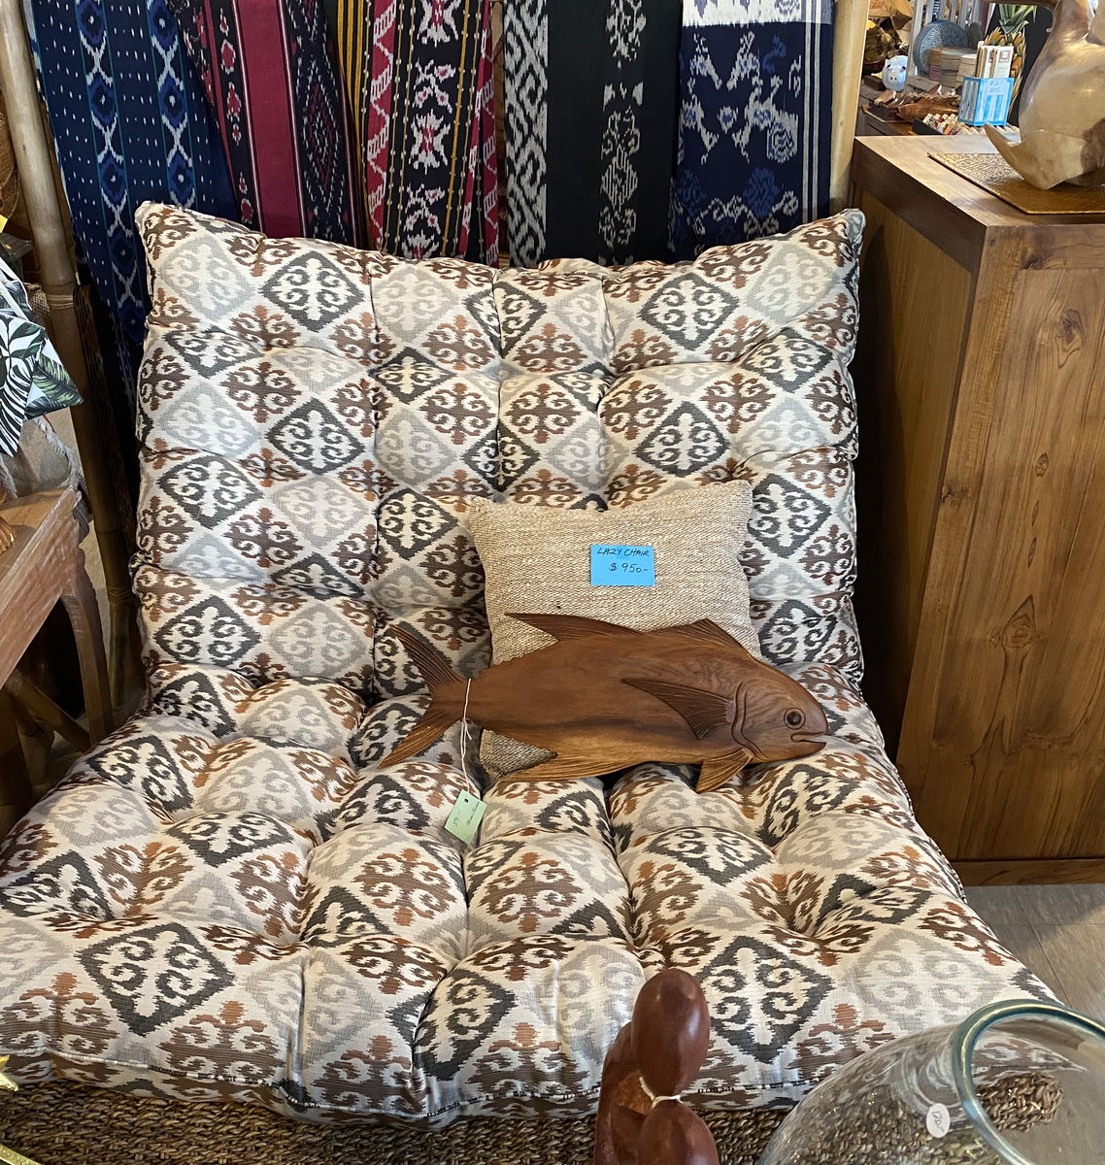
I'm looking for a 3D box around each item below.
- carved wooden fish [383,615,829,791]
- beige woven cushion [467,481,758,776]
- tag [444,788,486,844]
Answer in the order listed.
[{"bbox_3d":[0.086,0.180,1.775,0.668,0.266,0.048,6,-13,0],"label":"carved wooden fish"},{"bbox_3d":[0.100,0.081,1.875,0.455,0.450,0.130,-3,-8,0],"label":"beige woven cushion"},{"bbox_3d":[-0.124,0.334,1.665,0.043,0.002,0.066,16,53,11],"label":"tag"}]

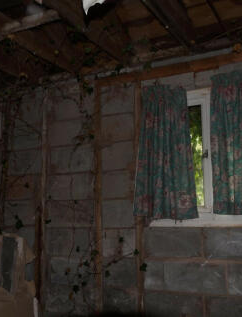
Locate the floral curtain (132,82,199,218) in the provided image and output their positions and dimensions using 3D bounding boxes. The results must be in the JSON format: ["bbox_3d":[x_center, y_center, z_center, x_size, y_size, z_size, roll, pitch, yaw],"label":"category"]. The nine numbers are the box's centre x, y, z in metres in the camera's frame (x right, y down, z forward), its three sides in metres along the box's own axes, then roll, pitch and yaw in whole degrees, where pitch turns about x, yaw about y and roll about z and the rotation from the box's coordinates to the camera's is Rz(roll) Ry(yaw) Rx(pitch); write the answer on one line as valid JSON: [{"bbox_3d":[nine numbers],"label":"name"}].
[{"bbox_3d":[0.307,-0.069,2.721,0.480,1.024,0.090,-6,-12,25],"label":"floral curtain"}]

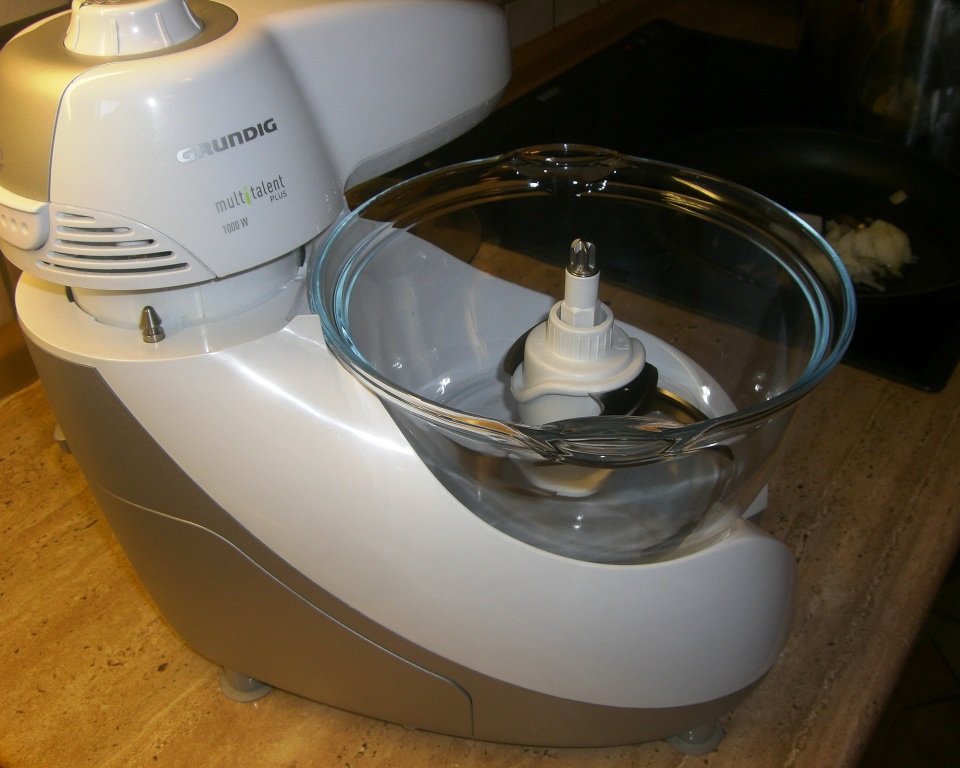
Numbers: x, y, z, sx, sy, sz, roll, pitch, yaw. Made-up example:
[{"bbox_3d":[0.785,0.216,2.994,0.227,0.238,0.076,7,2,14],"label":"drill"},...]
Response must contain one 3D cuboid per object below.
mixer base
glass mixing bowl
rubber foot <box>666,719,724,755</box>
[{"bbox_3d":[-0.034,0.019,0.592,0.394,0.163,0.279,4,37,6],"label":"mixer base"},{"bbox_3d":[0.048,0.004,0.567,0.250,0.144,0.272,0,37,0],"label":"glass mixing bowl"},{"bbox_3d":[0.105,0.165,0.539,0.028,0.016,0.028,4,37,6],"label":"rubber foot"}]

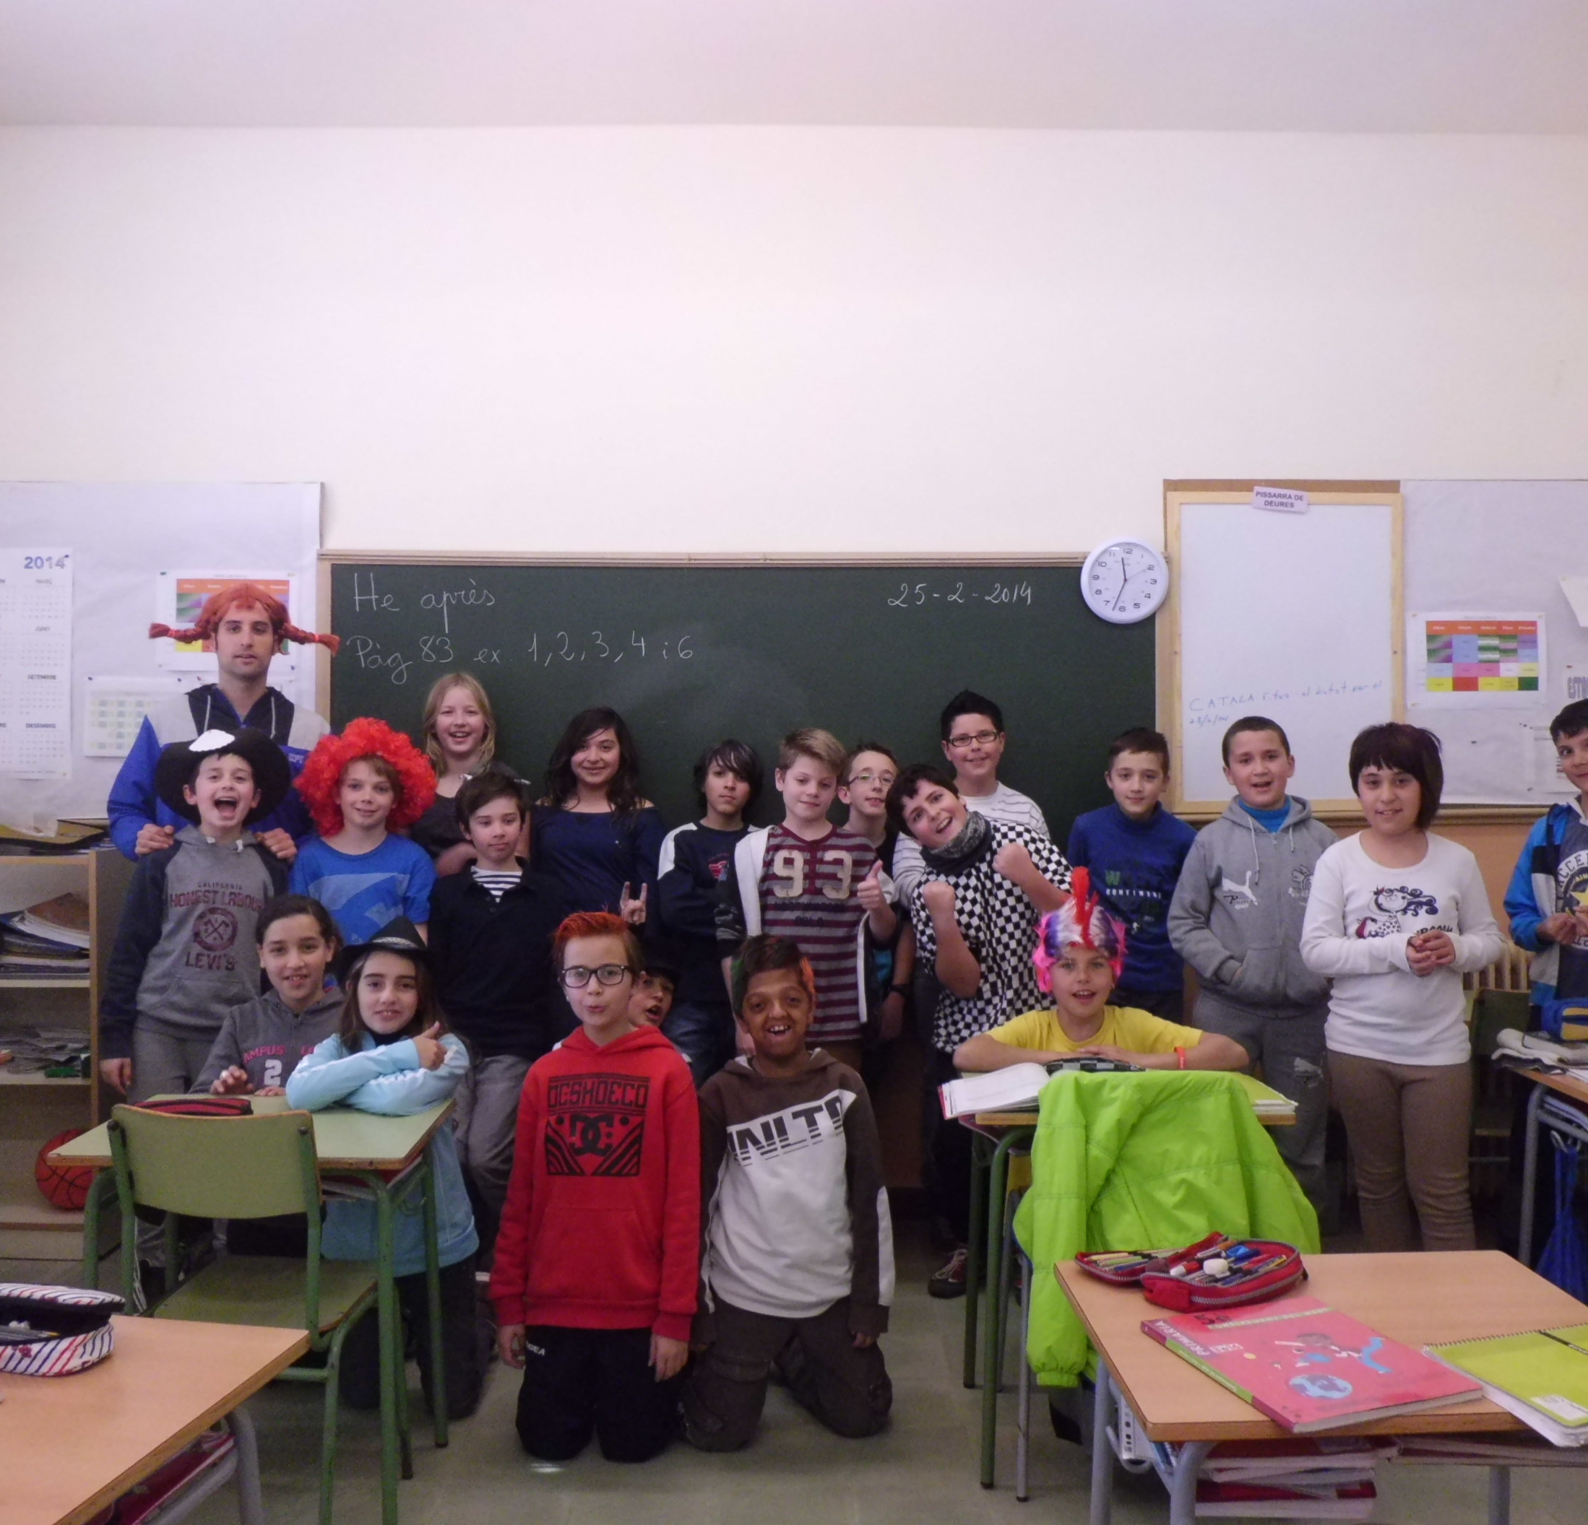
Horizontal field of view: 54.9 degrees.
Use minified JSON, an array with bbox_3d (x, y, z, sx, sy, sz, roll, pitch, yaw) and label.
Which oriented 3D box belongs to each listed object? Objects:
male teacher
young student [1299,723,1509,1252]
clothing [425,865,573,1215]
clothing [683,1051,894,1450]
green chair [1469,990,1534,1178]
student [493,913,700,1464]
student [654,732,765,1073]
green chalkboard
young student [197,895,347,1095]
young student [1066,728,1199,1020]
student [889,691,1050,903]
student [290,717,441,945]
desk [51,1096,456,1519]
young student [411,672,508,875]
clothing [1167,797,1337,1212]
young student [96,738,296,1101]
[{"bbox_3d":[-1.535,0.468,4.150,0.640,1.870,0.420,0,0,-12],"label":"male teacher"},{"bbox_3d":[1.452,0.642,3.650,0.470,1.480,0.310,0,0,12],"label":"young student"},{"bbox_3d":[-0.710,0.752,3.714,0.370,1.020,0.270,0,1,-5],"label":"clothing"},{"bbox_3d":[-0.012,0.985,3.220,0.430,0.780,0.390,0,0,-5],"label":"clothing"},{"bbox_3d":[1.880,0.926,3.958,0.410,0.745,0.430,0,1,0],"label":"green chair"},{"bbox_3d":[-0.385,0.804,3.055,0.380,1.020,0.420,0,1,6],"label":"student"},{"bbox_3d":[-0.170,0.616,4.062,0.400,1.360,0.270,0,1,7],"label":"student"},{"bbox_3d":[-0.155,-0.031,4.590,2.520,1.200,0.050,0,0,-2],"label":"green chalkboard"},{"bbox_3d":[-1.100,0.800,3.315,0.370,1.020,0.440,0,1,-6],"label":"young student"},{"bbox_3d":[0.917,0.649,4.150,0.400,1.480,0.280,0,0,9],"label":"young student"},{"bbox_3d":[0.475,0.553,4.061,0.420,1.487,0.270,0,1,5],"label":"student"},{"bbox_3d":[-1.045,0.630,3.740,0.420,1.480,0.310,0,0,-11],"label":"student"},{"bbox_3d":[-0.984,1.037,2.872,0.601,0.709,0.492,0,0,-2],"label":"desk"},{"bbox_3d":[-0.925,0.560,4.250,0.400,1.600,0.280,0,0,-9],"label":"young student"},{"bbox_3d":[1.205,0.726,4.030,0.440,1.270,0.290,0,0,6],"label":"clothing"},{"bbox_3d":[-1.485,0.645,3.820,0.470,1.450,0.350,0,0,-11],"label":"young student"}]

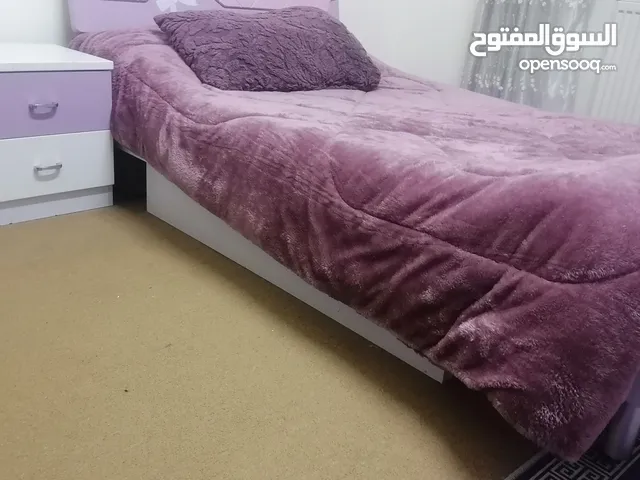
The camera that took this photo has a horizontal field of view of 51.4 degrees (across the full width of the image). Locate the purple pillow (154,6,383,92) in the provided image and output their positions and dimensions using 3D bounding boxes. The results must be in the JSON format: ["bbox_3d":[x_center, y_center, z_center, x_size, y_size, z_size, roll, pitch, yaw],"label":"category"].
[{"bbox_3d":[-0.148,-0.632,2.210,0.670,0.170,0.440,-10,54,-33],"label":"purple pillow"}]

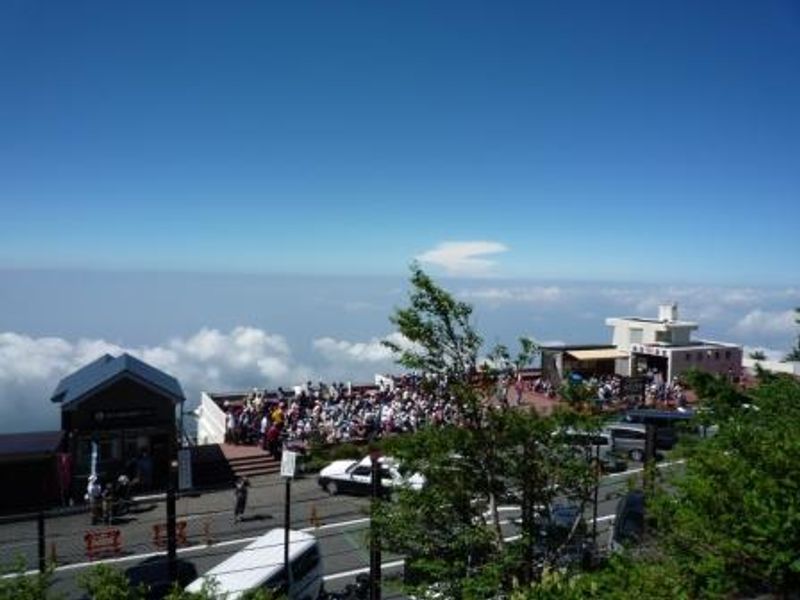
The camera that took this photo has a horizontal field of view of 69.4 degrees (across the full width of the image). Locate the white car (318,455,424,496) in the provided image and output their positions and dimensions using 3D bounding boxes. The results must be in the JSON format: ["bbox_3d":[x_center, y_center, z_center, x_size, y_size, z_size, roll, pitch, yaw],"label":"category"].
[{"bbox_3d":[-1.155,7.479,24.604,4.600,1.470,1.700,2,3,11],"label":"white car"}]

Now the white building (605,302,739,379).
[{"bbox_3d":[22.291,3.369,47.197,7.800,6.100,6.800,0,4,-23],"label":"white building"}]

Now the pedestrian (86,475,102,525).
[{"bbox_3d":[-11.034,7.221,20.851,0.520,1.730,0.380,2,3,15],"label":"pedestrian"}]

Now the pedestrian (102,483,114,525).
[{"bbox_3d":[-10.540,7.335,20.879,0.460,1.520,0.320,2,3,10],"label":"pedestrian"}]

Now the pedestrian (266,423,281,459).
[{"bbox_3d":[-5.749,6.400,26.287,0.520,1.650,0.360,2,4,20],"label":"pedestrian"}]

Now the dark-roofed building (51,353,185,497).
[{"bbox_3d":[-12.286,5.166,25.451,5.000,5.250,4.900,0,4,-25],"label":"dark-roofed building"}]

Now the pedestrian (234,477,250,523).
[{"bbox_3d":[-5.815,7.330,21.211,0.550,1.680,0.380,2,4,20],"label":"pedestrian"}]

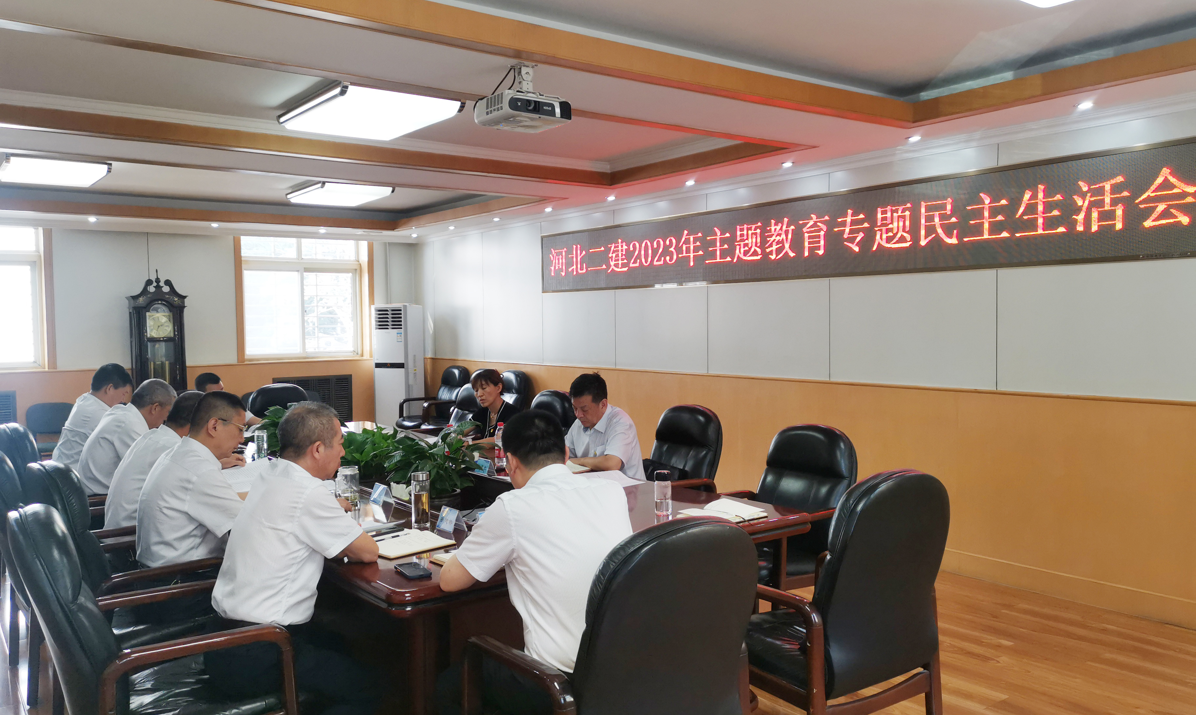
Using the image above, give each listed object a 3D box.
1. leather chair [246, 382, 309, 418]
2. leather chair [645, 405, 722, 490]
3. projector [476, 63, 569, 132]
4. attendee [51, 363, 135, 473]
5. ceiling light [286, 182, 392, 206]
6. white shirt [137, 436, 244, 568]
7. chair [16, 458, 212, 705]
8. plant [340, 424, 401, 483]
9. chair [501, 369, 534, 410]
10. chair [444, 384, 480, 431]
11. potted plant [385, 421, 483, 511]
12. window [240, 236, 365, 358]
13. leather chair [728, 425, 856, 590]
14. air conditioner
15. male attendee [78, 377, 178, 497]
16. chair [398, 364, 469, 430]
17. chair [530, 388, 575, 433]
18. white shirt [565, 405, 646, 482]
[{"bbox_3d":[-2.519,0.758,7.618,0.620,1.070,0.700,-2,3,-36],"label":"leather chair"},{"bbox_3d":[0.304,0.830,5.275,0.680,1.070,0.640,-2,3,-36],"label":"leather chair"},{"bbox_3d":[-0.317,-1.111,3.925,0.320,0.250,0.290,-2,3,-36],"label":"projector"},{"bbox_3d":[-3.067,0.700,5.966,0.750,1.320,0.520,-2,3,-36],"label":"attendee"},{"bbox_3d":[-2.449,-1.562,8.833,0.730,0.100,1.050,-2,3,-36],"label":"ceiling light"},{"bbox_3d":[-1.610,0.567,3.689,0.420,0.510,0.480,-3,3,-45],"label":"white shirt"},{"bbox_3d":[-1.777,0.899,3.592,0.700,1.080,0.630,-2,3,-36],"label":"chair"},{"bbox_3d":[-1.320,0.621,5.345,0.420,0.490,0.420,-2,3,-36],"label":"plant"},{"bbox_3d":[-1.037,0.679,9.261,0.700,1.080,0.630,-2,3,-36],"label":"chair"},{"bbox_3d":[-1.234,0.767,7.371,0.680,1.070,0.640,-2,3,-36],"label":"chair"},{"bbox_3d":[-0.777,0.597,4.497,0.480,0.560,0.480,-2,3,-36],"label":"potted plant"},{"bbox_3d":[-3.407,-0.680,10.912,1.500,1.390,0.140,-2,3,-36],"label":"window"},{"bbox_3d":[0.859,0.858,4.496,0.680,1.060,0.640,-2,3,-36],"label":"leather chair"},{"bbox_3d":[-2.372,0.275,11.151,0.500,1.790,0.360,1,3,30],"label":"air conditioner"},{"bbox_3d":[-2.494,0.749,5.210,0.750,1.270,0.520,-2,3,-36],"label":"male attendee"},{"bbox_3d":[-1.816,0.646,10.314,0.700,1.080,0.630,-2,3,-36],"label":"chair"},{"bbox_3d":[-0.541,0.783,6.408,0.700,1.080,0.630,-2,3,-36],"label":"chair"},{"bbox_3d":[0.032,0.521,5.191,0.480,0.510,0.420,1,3,42],"label":"white shirt"}]

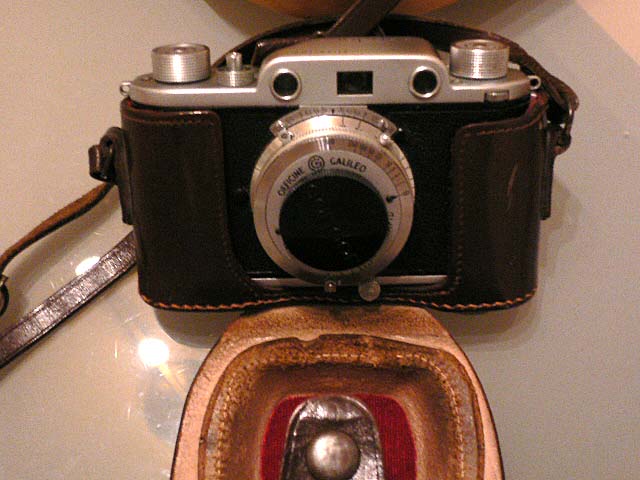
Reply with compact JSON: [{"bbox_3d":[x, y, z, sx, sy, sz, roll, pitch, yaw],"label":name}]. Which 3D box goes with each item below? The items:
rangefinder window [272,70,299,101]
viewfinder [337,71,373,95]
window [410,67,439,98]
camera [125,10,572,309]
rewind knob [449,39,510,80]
[{"bbox_3d":[-0.010,-0.048,0.290,0.009,0.010,0.004,0,22,3],"label":"rangefinder window"},{"bbox_3d":[0.011,-0.048,0.290,0.012,0.008,0.004,0,22,3],"label":"viewfinder"},{"bbox_3d":[0.032,-0.048,0.288,0.009,0.010,0.004,0,22,3],"label":"window"},{"bbox_3d":[0.005,-0.019,0.305,0.142,0.085,0.057,0,22,3],"label":"camera"},{"bbox_3d":[0.051,-0.057,0.300,0.019,0.010,0.019,0,22,3],"label":"rewind knob"}]

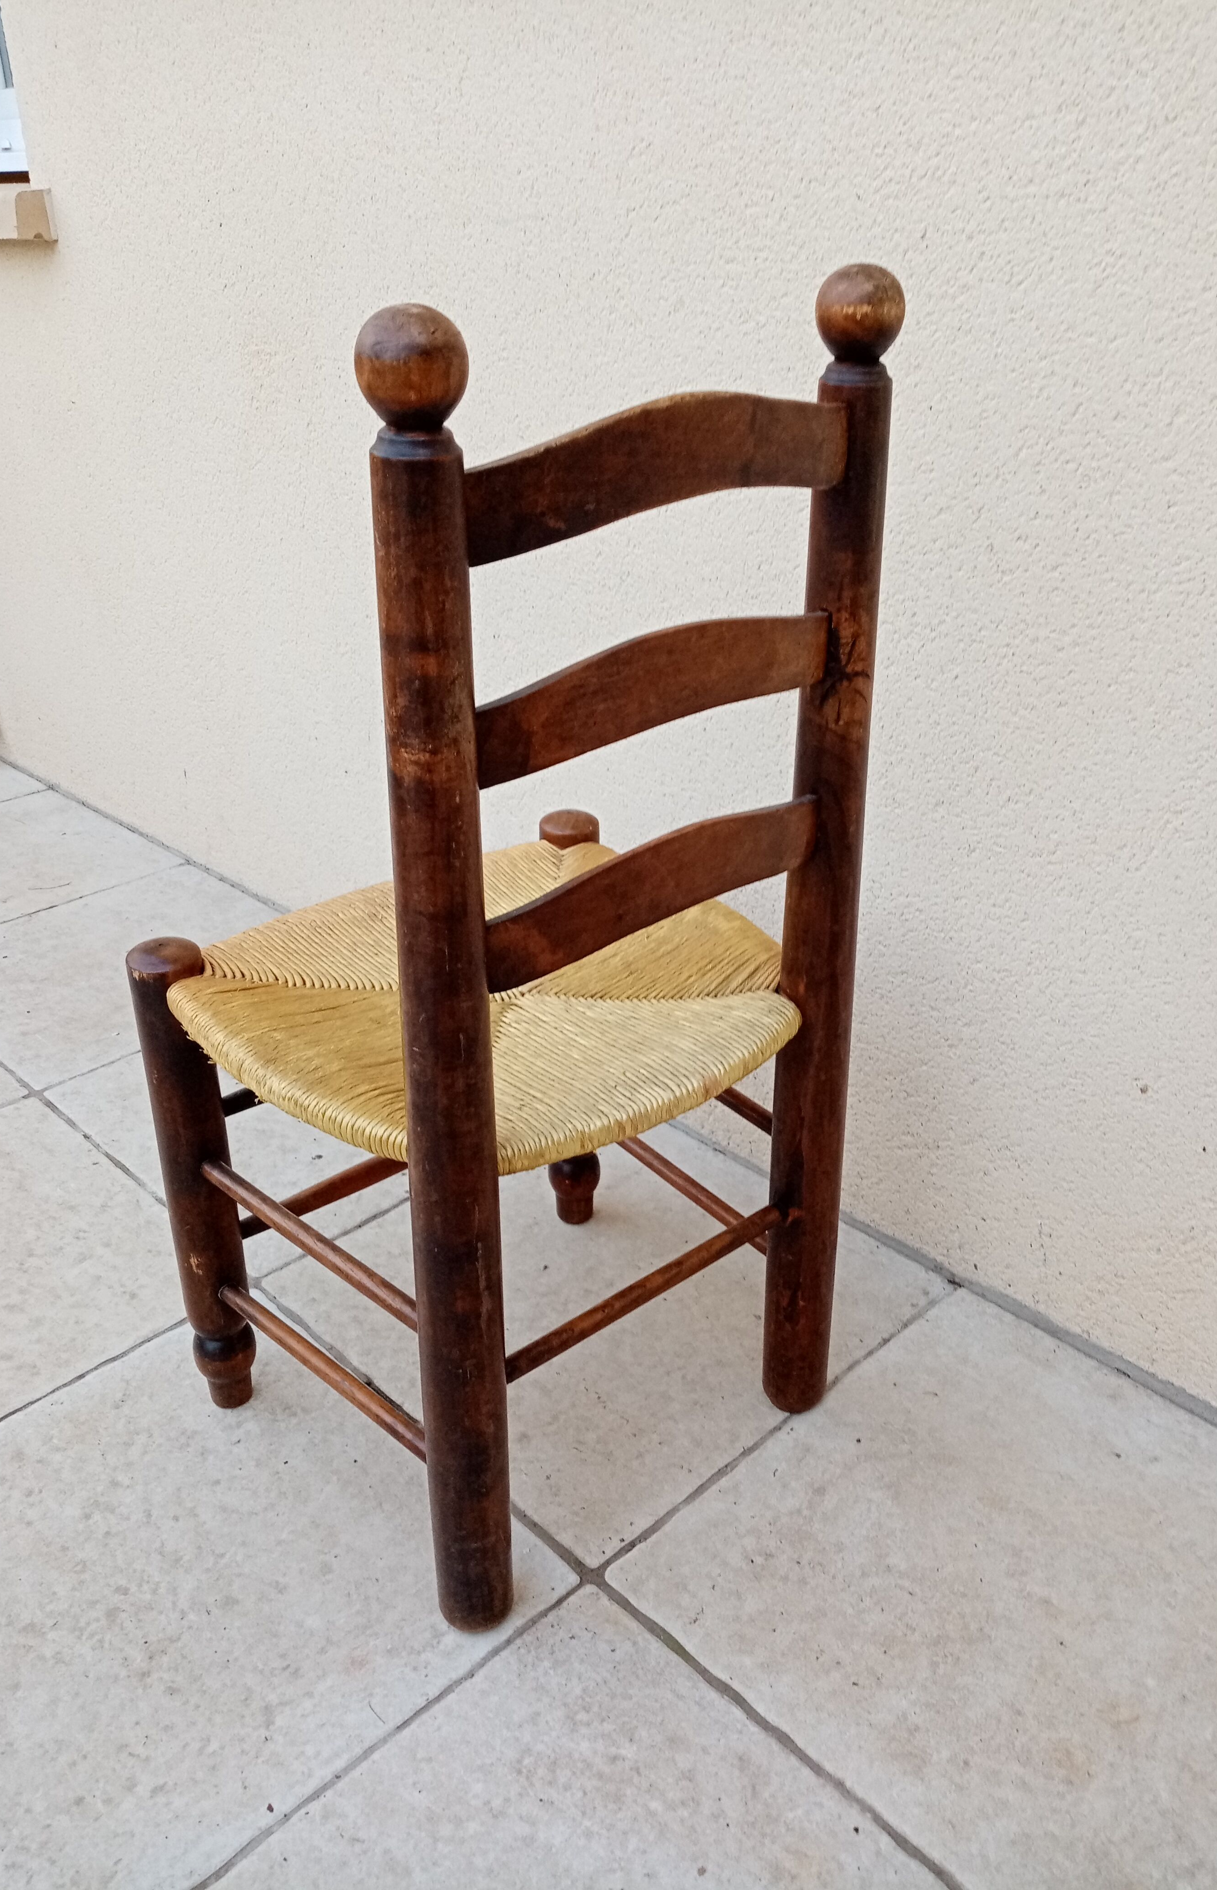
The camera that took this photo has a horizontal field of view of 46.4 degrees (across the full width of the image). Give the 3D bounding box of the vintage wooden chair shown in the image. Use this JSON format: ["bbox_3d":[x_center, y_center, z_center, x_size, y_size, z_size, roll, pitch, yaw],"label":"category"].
[{"bbox_3d":[-0.071,-0.006,0.986,0.425,0.841,0.356,-22,34,-36],"label":"vintage wooden chair"}]

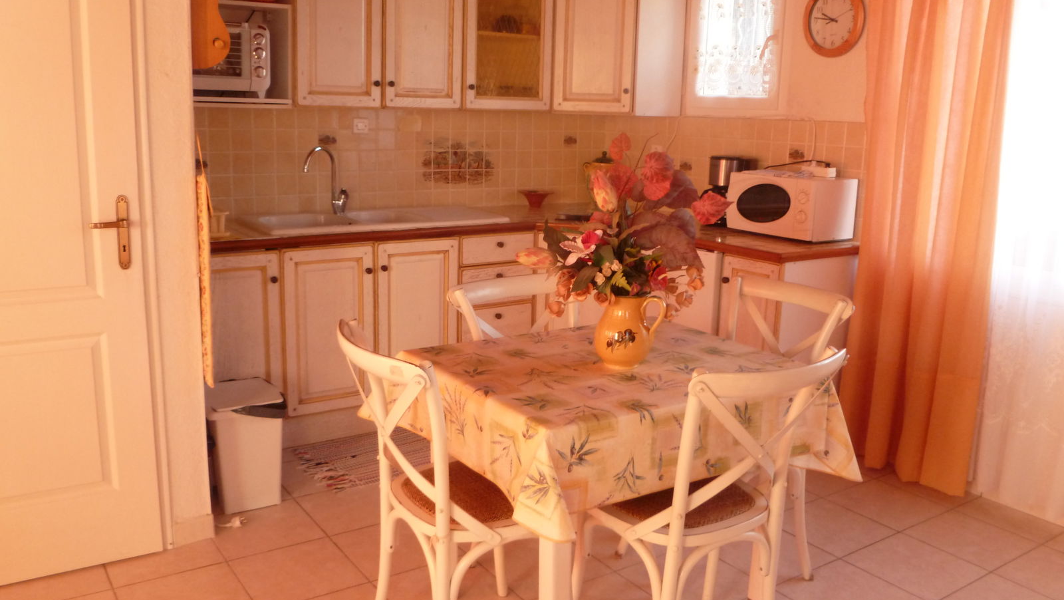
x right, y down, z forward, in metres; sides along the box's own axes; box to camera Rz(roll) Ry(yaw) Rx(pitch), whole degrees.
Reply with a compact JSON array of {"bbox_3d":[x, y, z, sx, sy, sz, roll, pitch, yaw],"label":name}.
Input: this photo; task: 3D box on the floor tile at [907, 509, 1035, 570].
[{"bbox_3d":[1.501,0.823,2.949,0.330,0.010,0.330,-7,14,-34],"label":"floor tile"}]

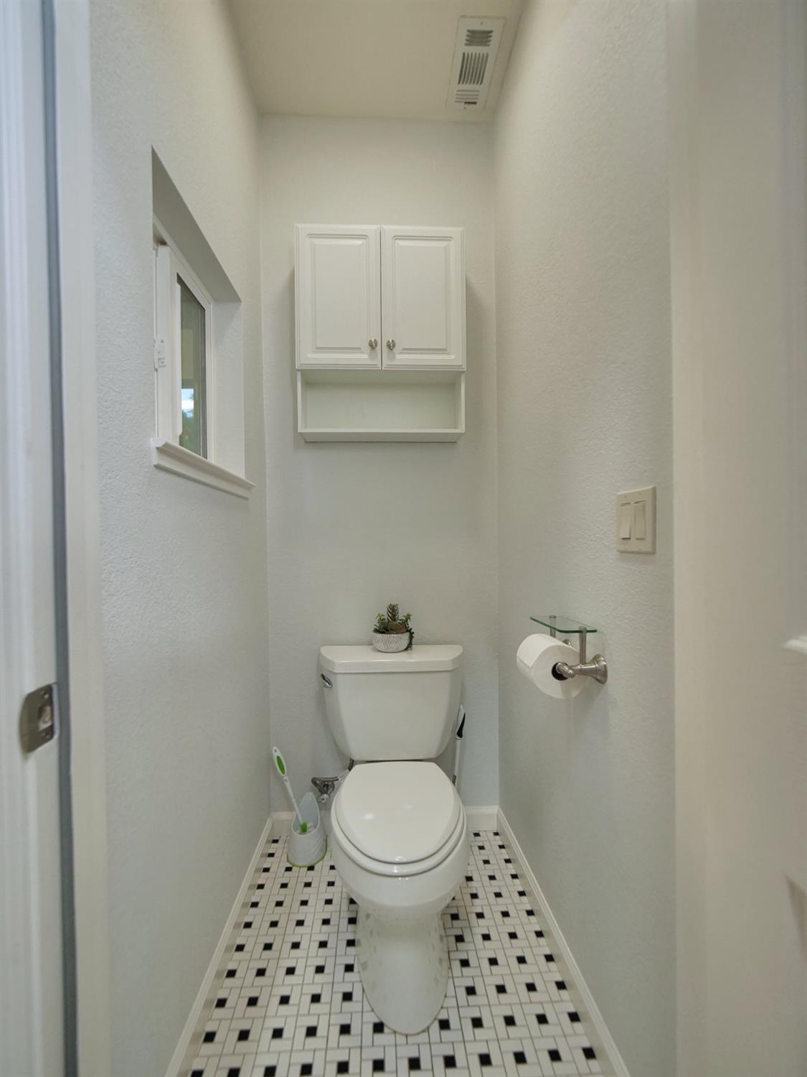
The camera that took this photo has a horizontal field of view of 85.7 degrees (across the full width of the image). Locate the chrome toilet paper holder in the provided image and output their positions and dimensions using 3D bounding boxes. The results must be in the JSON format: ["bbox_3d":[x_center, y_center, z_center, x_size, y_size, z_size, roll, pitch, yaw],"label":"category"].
[{"bbox_3d":[0.360,0.244,0.986,0.100,0.115,0.215,0,-1,-3],"label":"chrome toilet paper holder"}]

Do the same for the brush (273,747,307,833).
[{"bbox_3d":[-0.417,0.946,1.596,0.065,0.369,0.065,-21,-8,-3],"label":"brush"}]

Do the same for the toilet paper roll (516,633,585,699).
[{"bbox_3d":[0.321,0.278,0.957,0.108,0.112,0.108,0,-1,-3],"label":"toilet paper roll"}]

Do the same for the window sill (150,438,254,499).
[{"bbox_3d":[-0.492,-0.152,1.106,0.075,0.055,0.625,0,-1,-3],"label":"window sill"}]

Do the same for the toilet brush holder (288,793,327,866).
[{"bbox_3d":[-0.349,1.047,1.570,0.140,0.180,0.135,0,-1,9],"label":"toilet brush holder"}]

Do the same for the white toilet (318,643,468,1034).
[{"bbox_3d":[-0.025,0.768,1.294,0.520,0.725,0.740,0,-1,-3],"label":"white toilet"}]

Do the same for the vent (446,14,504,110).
[{"bbox_3d":[0.247,-1.659,1.544,0.146,0.015,0.305,0,-1,-3],"label":"vent"}]

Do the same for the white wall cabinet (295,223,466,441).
[{"bbox_3d":[-0.082,-0.741,1.623,0.597,0.735,0.172,0,-1,-3],"label":"white wall cabinet"}]

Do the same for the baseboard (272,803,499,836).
[{"bbox_3d":[-0.067,1.090,1.675,0.889,0.093,0.014,0,-1,-3],"label":"baseboard"}]

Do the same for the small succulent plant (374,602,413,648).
[{"bbox_3d":[-0.041,0.327,1.602,0.145,0.166,0.135,0,-1,-3],"label":"small succulent plant"}]

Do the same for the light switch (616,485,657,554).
[{"bbox_3d":[0.415,-0.031,0.783,0.010,0.115,0.117,0,-1,-3],"label":"light switch"}]

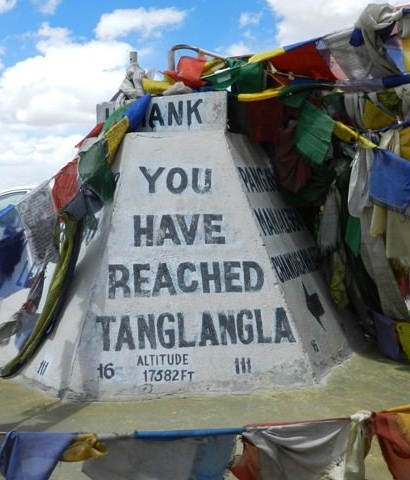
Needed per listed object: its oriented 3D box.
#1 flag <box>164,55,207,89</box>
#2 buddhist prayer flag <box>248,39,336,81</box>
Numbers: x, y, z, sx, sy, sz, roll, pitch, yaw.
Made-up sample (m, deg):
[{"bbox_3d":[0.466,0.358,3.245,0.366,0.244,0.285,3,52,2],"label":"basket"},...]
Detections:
[{"bbox_3d":[-0.123,-1.067,4.450,0.260,0.200,0.100,0,4,6],"label":"flag"},{"bbox_3d":[0.517,-1.079,4.200,0.500,0.200,0.100,7,3,20],"label":"buddhist prayer flag"}]

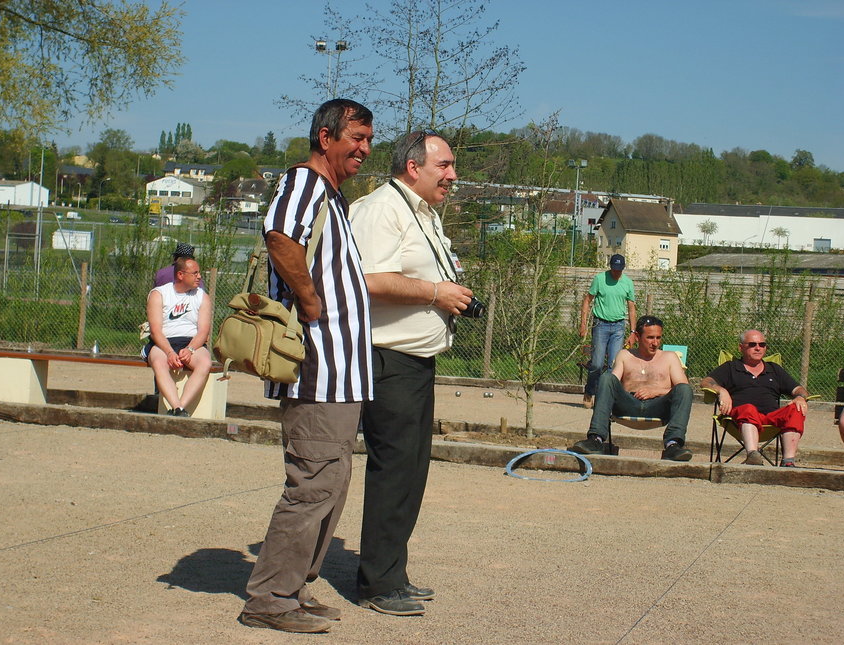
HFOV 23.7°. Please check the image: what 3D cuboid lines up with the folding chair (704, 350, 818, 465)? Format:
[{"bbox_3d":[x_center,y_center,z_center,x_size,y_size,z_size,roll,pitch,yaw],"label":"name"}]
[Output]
[{"bbox_3d":[2.396,0.636,14.200,0.790,0.850,0.600,3,1,0],"label":"folding chair"}]

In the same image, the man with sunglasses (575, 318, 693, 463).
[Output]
[{"bbox_3d":[1.444,0.442,13.800,0.760,0.980,0.950,3,1,10],"label":"man with sunglasses"}]

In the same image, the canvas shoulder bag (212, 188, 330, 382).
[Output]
[{"bbox_3d":[-0.495,-0.105,6.580,0.230,0.610,0.340,2,1,-37],"label":"canvas shoulder bag"}]

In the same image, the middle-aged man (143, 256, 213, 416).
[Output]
[{"bbox_3d":[-1.899,0.155,15.600,0.540,1.300,0.720,3,1,0],"label":"middle-aged man"}]

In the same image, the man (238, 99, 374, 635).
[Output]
[{"bbox_3d":[-0.357,0.141,6.680,0.420,1.740,0.530,3,1,20],"label":"man"}]

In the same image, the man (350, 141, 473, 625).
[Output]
[{"bbox_3d":[-0.042,0.177,7.100,0.450,1.690,0.520,3,1,19],"label":"man"}]

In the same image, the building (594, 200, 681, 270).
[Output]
[{"bbox_3d":[30.554,-11.855,284.000,9.200,11.000,8.600,3,1,-30],"label":"building"}]

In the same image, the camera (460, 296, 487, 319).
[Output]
[{"bbox_3d":[0.170,-0.052,7.050,0.105,0.080,0.120,18,7,25],"label":"camera"}]

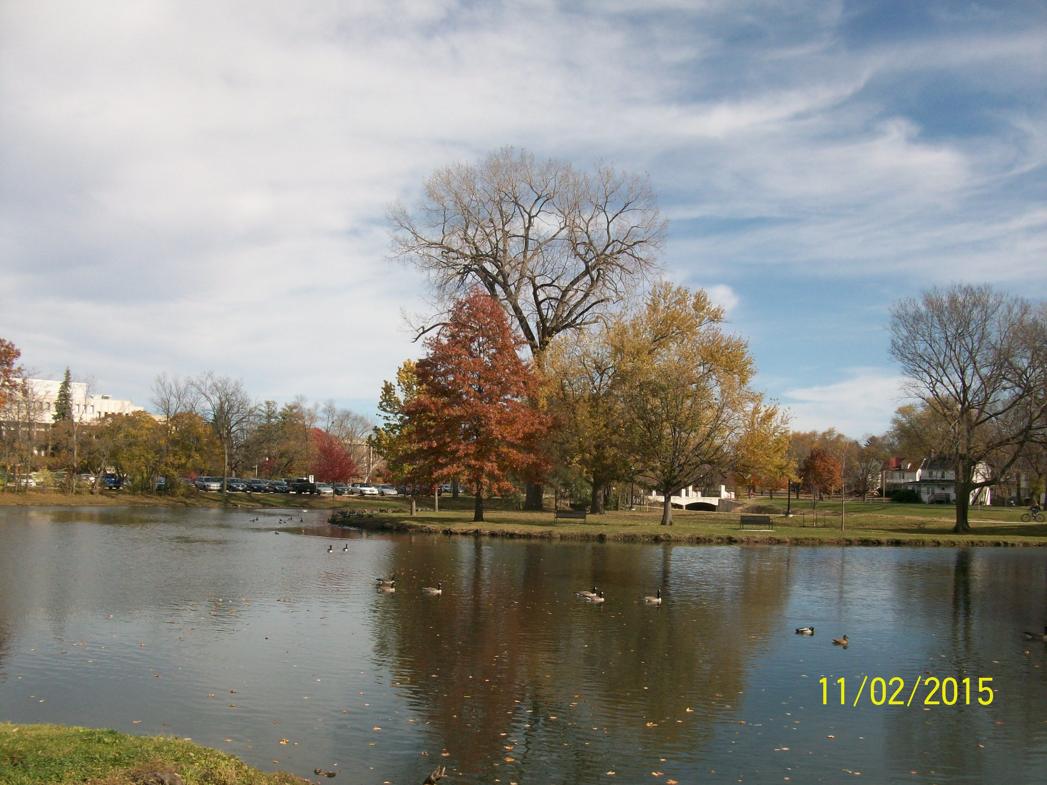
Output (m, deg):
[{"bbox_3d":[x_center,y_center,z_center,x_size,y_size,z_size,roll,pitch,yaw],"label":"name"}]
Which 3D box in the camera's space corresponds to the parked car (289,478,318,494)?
[{"bbox_3d":[-25.145,10.679,117.516,1.900,1.830,5.300,3,-6,-32],"label":"parked car"}]

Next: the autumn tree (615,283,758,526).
[{"bbox_3d":[10.977,0.823,69.000,9.400,16.200,9.300,1,-5,9],"label":"autumn tree"}]

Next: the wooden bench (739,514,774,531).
[{"bbox_3d":[14.735,8.257,65.000,1.950,0.860,0.650,2,-5,-6],"label":"wooden bench"}]

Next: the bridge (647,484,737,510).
[{"bbox_3d":[22.497,14.032,137.299,11.904,3.477,5.500,-1,-5,7],"label":"bridge"}]

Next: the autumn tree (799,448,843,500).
[{"bbox_3d":[54.357,15.029,188.000,7.900,9.900,7.800,0,-5,16],"label":"autumn tree"}]

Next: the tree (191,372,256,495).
[{"bbox_3d":[-34.306,4.693,118.000,7.400,13.900,7.200,3,-5,-16],"label":"tree"}]

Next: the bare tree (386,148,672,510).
[{"bbox_3d":[0.651,-6.004,91.424,24.510,32.540,23.770,1,-5,0],"label":"bare tree"}]

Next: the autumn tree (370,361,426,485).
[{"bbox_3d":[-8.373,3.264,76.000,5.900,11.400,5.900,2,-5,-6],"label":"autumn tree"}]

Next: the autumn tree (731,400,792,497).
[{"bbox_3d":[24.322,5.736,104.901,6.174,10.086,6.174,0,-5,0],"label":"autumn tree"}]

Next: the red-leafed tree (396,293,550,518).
[{"bbox_3d":[-3.247,0.748,69.200,10.182,15.731,9.877,0,-5,0],"label":"red-leafed tree"}]

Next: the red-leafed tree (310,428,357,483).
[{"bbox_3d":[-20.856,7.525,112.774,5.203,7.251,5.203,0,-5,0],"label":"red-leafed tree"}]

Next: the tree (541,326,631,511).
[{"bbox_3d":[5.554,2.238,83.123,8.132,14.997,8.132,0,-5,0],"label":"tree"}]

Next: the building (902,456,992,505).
[{"bbox_3d":[74.916,15.707,182.000,8.800,8.300,12.500,5,-6,-42],"label":"building"}]

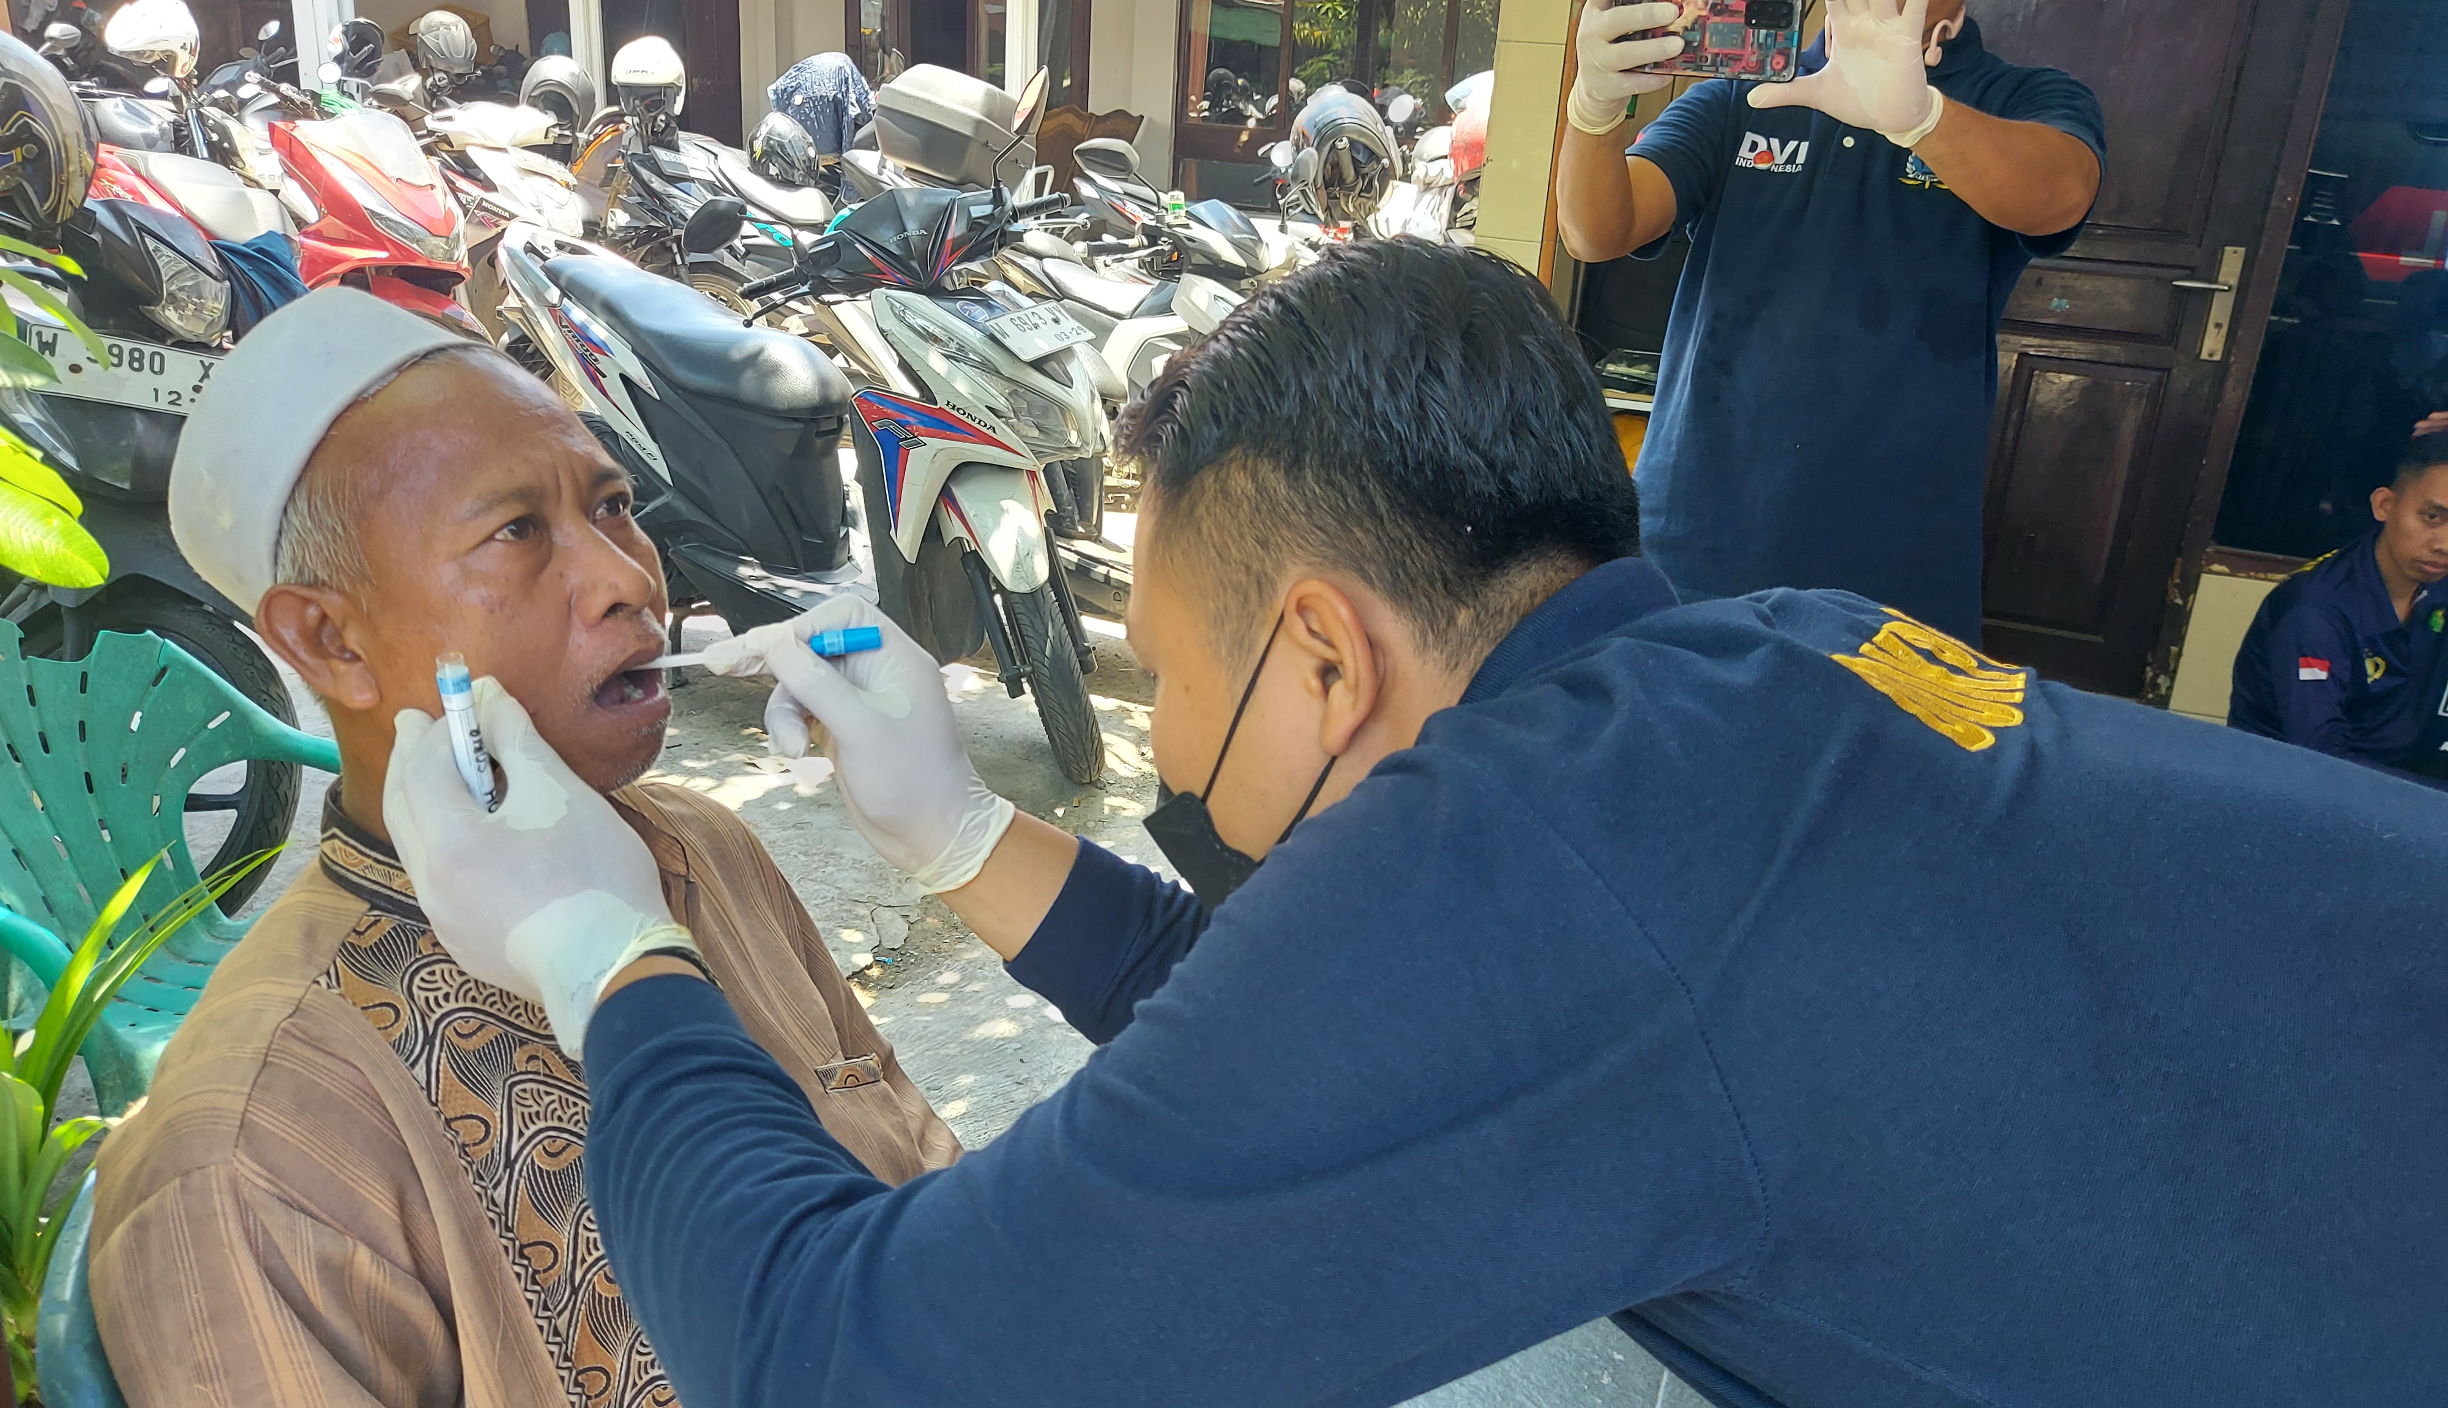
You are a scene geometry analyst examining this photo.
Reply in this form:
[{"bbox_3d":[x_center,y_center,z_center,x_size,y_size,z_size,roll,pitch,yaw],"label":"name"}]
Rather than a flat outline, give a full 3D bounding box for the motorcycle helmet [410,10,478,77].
[{"bbox_3d":[-3.288,-2.780,7.450,0.310,0.260,0.250,14,23,26],"label":"motorcycle helmet"}]

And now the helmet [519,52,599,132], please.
[{"bbox_3d":[-2.425,-2.226,6.450,0.260,0.280,0.310,9,21,14],"label":"helmet"}]

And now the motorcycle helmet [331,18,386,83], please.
[{"bbox_3d":[-3.696,-2.789,7.550,0.250,0.260,0.300,-13,26,-38],"label":"motorcycle helmet"}]

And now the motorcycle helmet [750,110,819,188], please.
[{"bbox_3d":[-1.539,-1.945,6.200,0.320,0.270,0.260,16,24,30],"label":"motorcycle helmet"}]

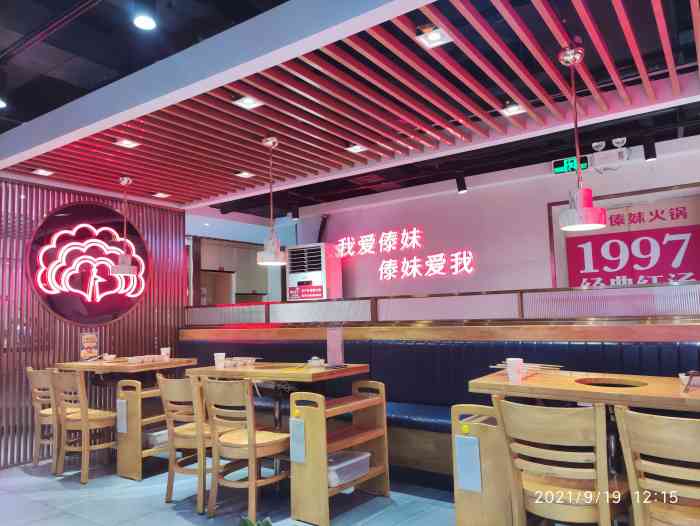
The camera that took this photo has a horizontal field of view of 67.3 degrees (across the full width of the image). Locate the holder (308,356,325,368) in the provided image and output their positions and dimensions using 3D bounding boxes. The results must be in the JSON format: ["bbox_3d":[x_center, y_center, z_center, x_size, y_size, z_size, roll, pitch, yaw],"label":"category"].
[{"bbox_3d":[-0.215,0.632,3.355,0.105,0.069,0.090,-5,-7,35],"label":"holder"}]

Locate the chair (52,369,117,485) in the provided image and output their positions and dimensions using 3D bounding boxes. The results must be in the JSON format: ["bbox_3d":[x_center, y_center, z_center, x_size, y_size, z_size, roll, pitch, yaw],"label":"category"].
[{"bbox_3d":[-1.891,1.167,3.908,0.410,0.764,0.480,-5,-7,35],"label":"chair"}]

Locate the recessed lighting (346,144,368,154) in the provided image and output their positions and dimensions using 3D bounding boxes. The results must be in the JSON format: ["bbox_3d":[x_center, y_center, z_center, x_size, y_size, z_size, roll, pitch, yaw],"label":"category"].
[{"bbox_3d":[0.051,-0.833,3.800,0.129,0.040,0.129,-5,-7,35],"label":"recessed lighting"}]

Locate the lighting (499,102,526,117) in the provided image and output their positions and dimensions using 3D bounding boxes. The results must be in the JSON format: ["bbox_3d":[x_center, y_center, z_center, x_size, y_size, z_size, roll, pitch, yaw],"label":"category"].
[{"bbox_3d":[0.996,-0.935,3.204,0.125,0.039,0.125,-5,-7,35],"label":"lighting"}]

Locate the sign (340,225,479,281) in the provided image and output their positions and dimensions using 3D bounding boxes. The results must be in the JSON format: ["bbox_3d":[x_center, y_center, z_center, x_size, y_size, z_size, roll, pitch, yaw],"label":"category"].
[{"bbox_3d":[0.556,-0.093,6.076,1.791,0.599,0.050,-5,-7,35],"label":"sign"}]

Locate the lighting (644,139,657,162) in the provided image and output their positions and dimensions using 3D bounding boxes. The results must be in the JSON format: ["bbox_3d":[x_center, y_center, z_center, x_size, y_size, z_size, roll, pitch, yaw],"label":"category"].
[{"bbox_3d":[2.374,-0.888,4.152,0.086,0.186,0.086,-5,-7,35],"label":"lighting"}]

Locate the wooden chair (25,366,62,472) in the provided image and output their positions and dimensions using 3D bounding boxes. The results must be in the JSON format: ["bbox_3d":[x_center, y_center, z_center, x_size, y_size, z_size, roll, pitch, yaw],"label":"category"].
[{"bbox_3d":[-2.329,1.228,4.270,0.391,0.788,0.431,-5,-7,35],"label":"wooden chair"}]

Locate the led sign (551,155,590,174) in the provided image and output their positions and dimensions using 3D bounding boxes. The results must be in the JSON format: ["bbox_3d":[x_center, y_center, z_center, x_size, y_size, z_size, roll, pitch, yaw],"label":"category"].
[{"bbox_3d":[2.117,-0.951,5.050,0.321,0.122,0.035,-5,-7,35],"label":"led sign"}]

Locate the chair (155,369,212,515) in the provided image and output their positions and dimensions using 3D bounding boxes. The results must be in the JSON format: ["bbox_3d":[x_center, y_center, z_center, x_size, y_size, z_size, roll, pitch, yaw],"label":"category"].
[{"bbox_3d":[-0.937,1.097,3.329,0.391,0.793,0.431,-5,-7,35],"label":"chair"}]

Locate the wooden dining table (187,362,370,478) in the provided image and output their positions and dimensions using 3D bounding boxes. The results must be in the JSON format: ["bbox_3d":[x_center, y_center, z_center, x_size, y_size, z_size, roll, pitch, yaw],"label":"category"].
[{"bbox_3d":[-0.474,1.077,3.464,1.020,0.781,0.620,-5,-7,35],"label":"wooden dining table"}]

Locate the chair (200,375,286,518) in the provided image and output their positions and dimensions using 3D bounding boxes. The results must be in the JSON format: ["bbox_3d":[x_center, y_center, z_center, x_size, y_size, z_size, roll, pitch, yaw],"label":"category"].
[{"bbox_3d":[-0.543,1.036,3.049,0.410,0.786,0.480,-5,-7,35],"label":"chair"}]

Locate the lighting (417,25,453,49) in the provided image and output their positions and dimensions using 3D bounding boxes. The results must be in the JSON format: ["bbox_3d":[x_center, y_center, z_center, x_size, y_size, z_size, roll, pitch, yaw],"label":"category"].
[{"bbox_3d":[0.363,-0.988,2.279,0.127,0.045,0.126,-5,-7,35],"label":"lighting"}]

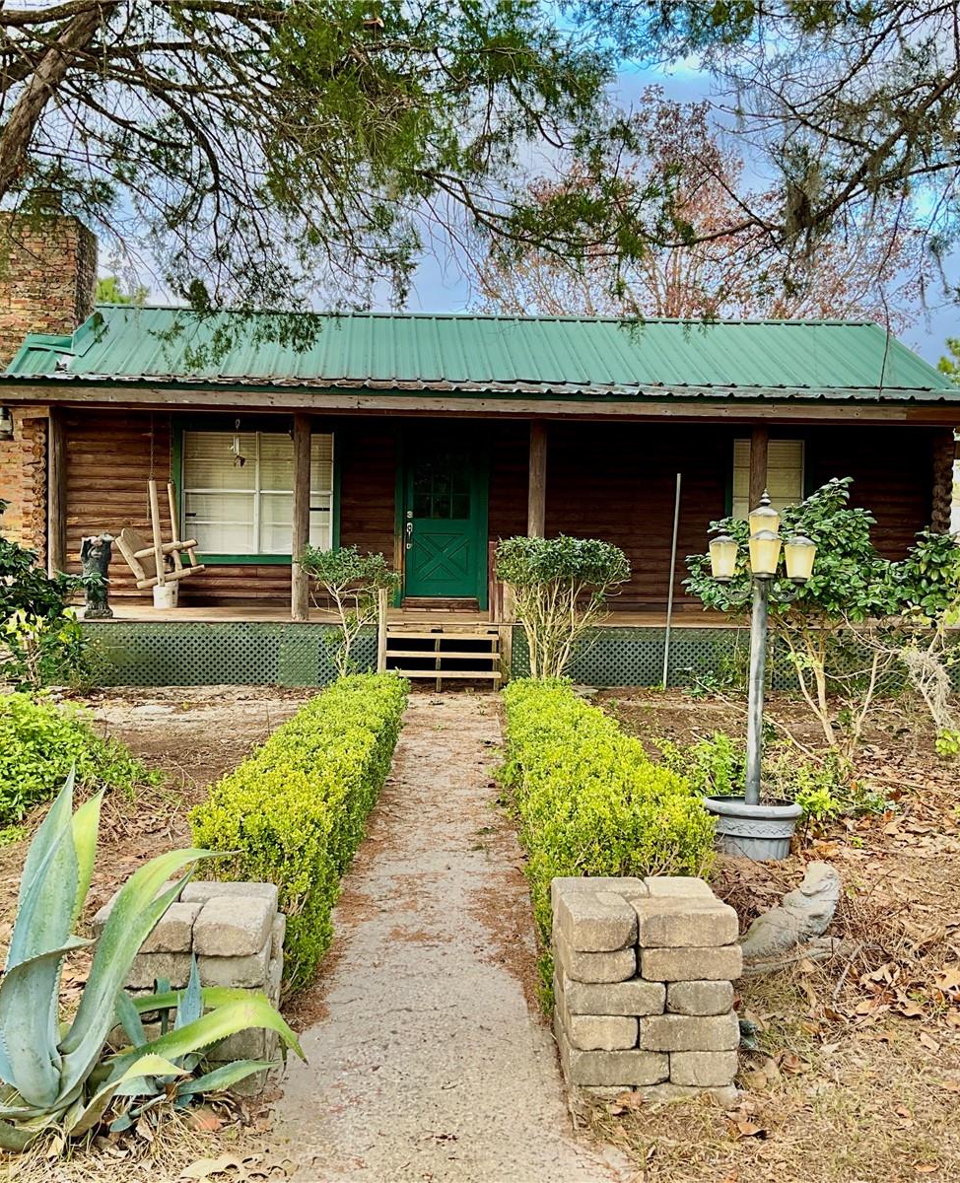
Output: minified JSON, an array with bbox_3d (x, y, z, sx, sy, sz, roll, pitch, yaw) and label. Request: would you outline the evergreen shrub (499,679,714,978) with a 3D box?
[{"bbox_3d":[0.513,1.008,7.836,0.630,0.450,6.800,1,2,-1],"label":"evergreen shrub"}]

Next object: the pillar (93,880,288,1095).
[{"bbox_3d":[-0.808,1.093,3.717,0.470,0.500,0.355,1,2,-2],"label":"pillar"}]

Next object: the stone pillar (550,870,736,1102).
[{"bbox_3d":[0.459,1.109,3.717,0.465,0.530,0.355,1,2,-4],"label":"stone pillar"}]

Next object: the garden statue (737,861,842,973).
[{"bbox_3d":[0.991,1.161,4.879,0.540,0.350,0.300,0,2,-30],"label":"garden statue"}]

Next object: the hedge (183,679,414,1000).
[{"bbox_3d":[-0.886,0.984,7.836,0.570,0.450,6.800,1,2,-1],"label":"hedge"}]

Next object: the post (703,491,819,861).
[{"bbox_3d":[1.369,0.394,6.515,0.520,1.790,0.490,1,2,0],"label":"post"}]

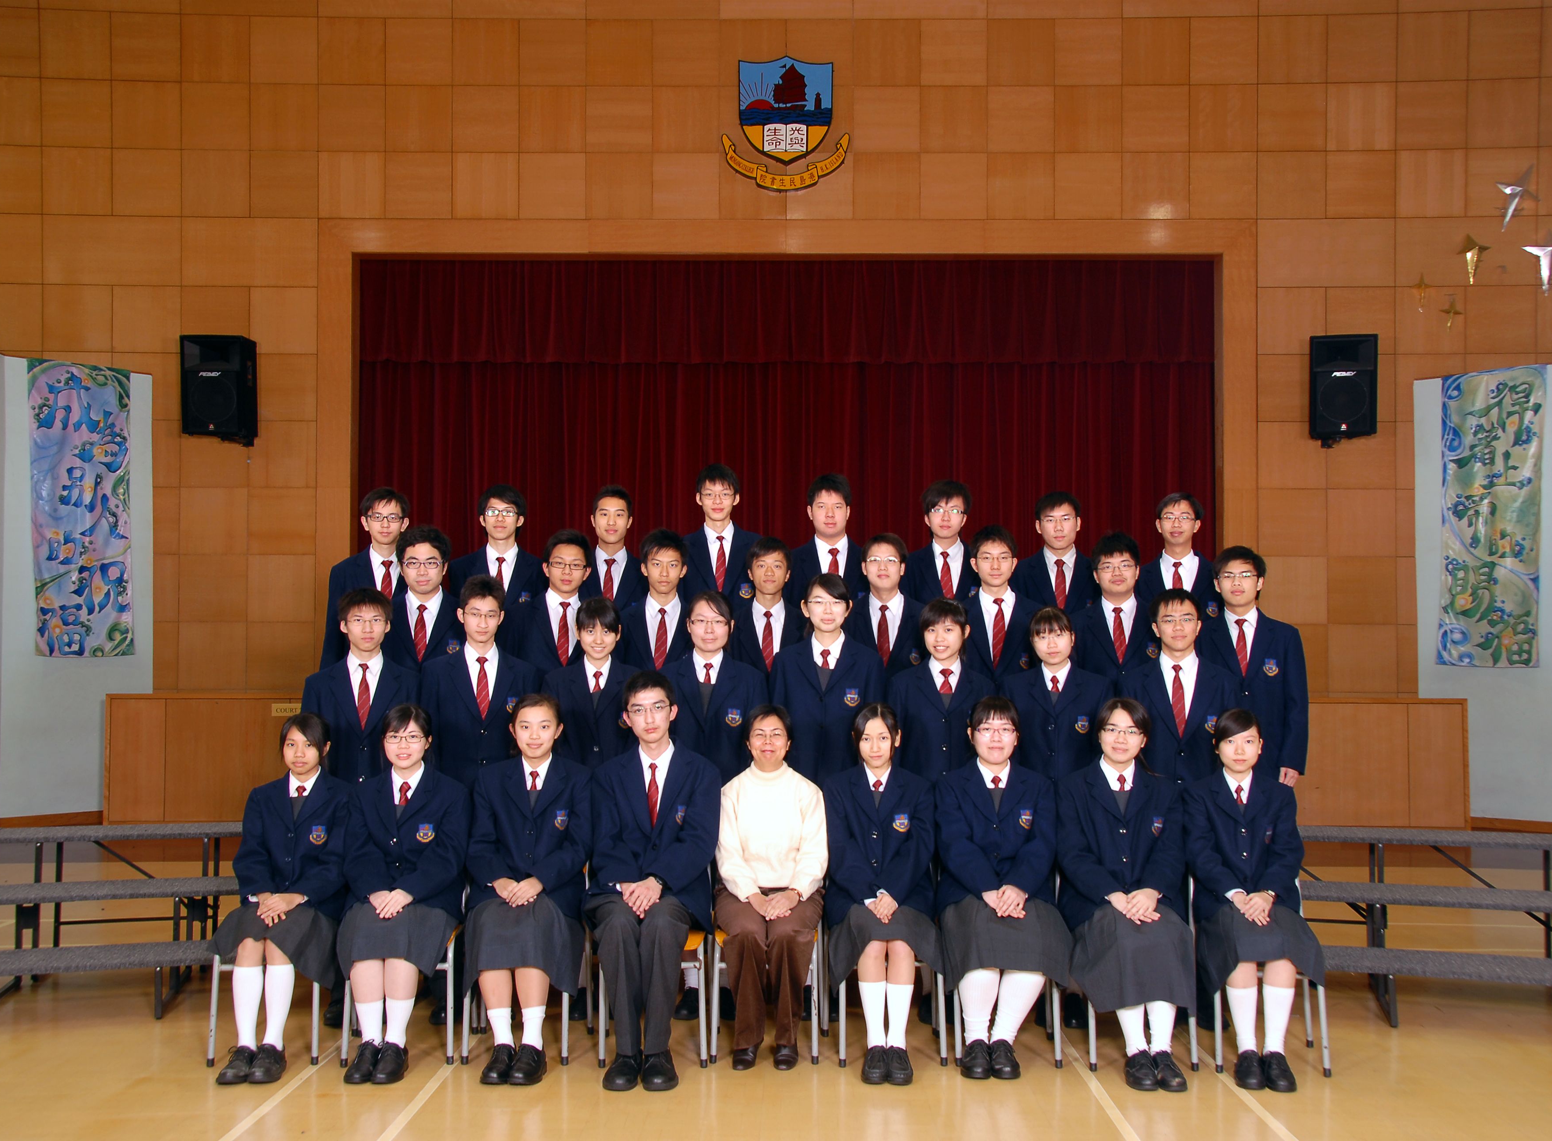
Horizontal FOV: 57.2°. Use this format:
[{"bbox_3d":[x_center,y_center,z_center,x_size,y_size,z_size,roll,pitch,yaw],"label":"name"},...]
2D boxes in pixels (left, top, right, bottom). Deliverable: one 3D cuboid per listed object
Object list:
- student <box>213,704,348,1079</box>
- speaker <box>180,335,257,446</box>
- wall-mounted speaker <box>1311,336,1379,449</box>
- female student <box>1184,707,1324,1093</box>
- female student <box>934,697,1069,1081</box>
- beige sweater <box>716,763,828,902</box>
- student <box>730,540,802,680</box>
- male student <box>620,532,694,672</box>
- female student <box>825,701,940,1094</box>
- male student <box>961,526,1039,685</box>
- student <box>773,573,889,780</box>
[{"bbox_3d":[-1.711,1.104,5.009,0.460,1.200,0.640,0,-3,-8],"label":"student"},{"bbox_3d":[-4.485,-1.447,11.431,0.500,0.780,0.420,0,2,5],"label":"speaker"},{"bbox_3d":[4.565,-1.447,11.431,0.500,0.780,0.420,-1,2,15],"label":"wall-mounted speaker"},{"bbox_3d":[1.613,1.084,4.886,0.440,1.202,0.640,-1,-3,12],"label":"female student"},{"bbox_3d":[0.786,1.076,5.013,0.470,1.251,0.580,0,-3,9],"label":"female student"},{"bbox_3d":[-0.014,0.937,5.132,0.410,0.483,0.360,0,-3,0],"label":"beige sweater"},{"bbox_3d":[-0.037,0.707,5.998,0.470,1.700,0.300,0,-3,0],"label":"student"},{"bbox_3d":[-0.466,0.678,5.933,0.480,1.706,0.290,0,-3,-3],"label":"male student"},{"bbox_3d":[0.361,1.081,4.972,0.410,1.216,0.650,0,-3,2],"label":"female student"},{"bbox_3d":[0.924,0.670,5.933,0.480,1.723,0.290,0,-3,5],"label":"male student"},{"bbox_3d":[0.207,0.871,5.582,0.460,1.724,0.280,0,-3,3],"label":"student"}]

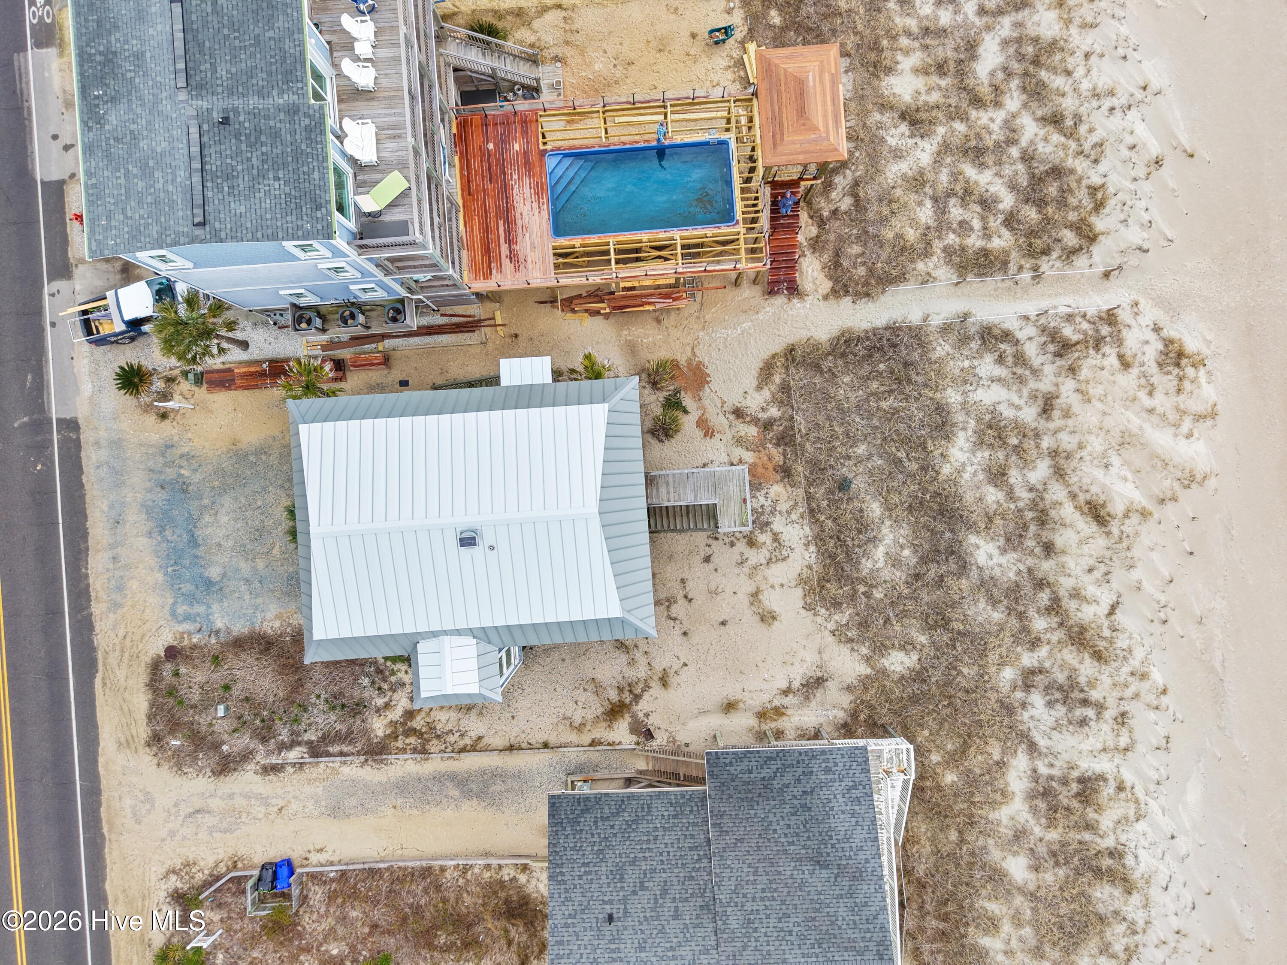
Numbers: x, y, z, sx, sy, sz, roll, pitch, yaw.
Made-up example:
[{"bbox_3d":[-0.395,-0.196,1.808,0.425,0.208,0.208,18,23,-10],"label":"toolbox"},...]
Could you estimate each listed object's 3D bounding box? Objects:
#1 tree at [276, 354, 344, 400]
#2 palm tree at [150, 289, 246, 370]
[{"bbox_3d":[-13.525,-3.980,36.932,2.500,3.200,2.750,0,90,0],"label":"tree"},{"bbox_3d":[-17.142,-5.822,35.910,3.200,5.100,3.400,0,90,0],"label":"palm tree"}]

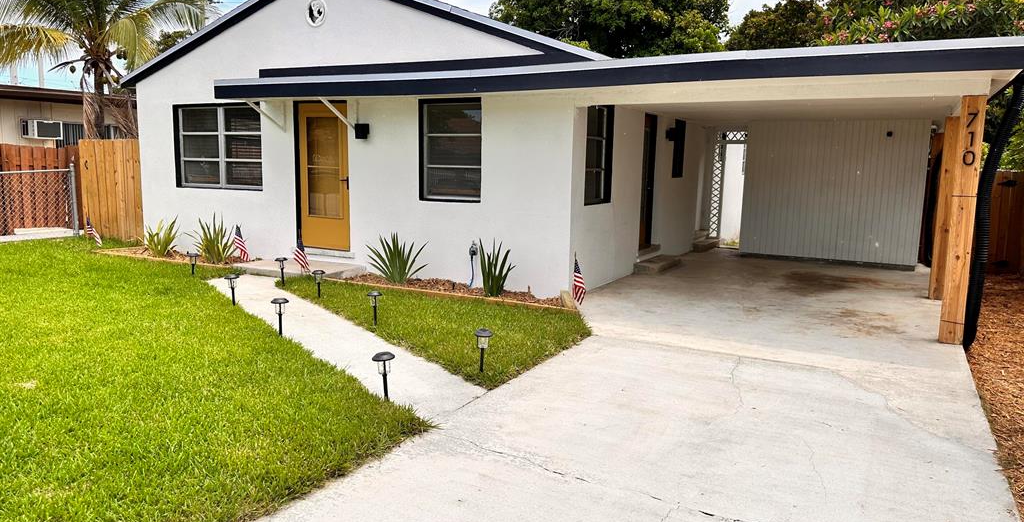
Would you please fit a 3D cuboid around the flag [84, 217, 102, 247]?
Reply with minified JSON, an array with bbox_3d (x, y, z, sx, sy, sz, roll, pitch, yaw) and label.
[{"bbox_3d":[-7.241,-0.494,12.300,0.270,0.530,0.120,-1,8,-18],"label":"flag"}]

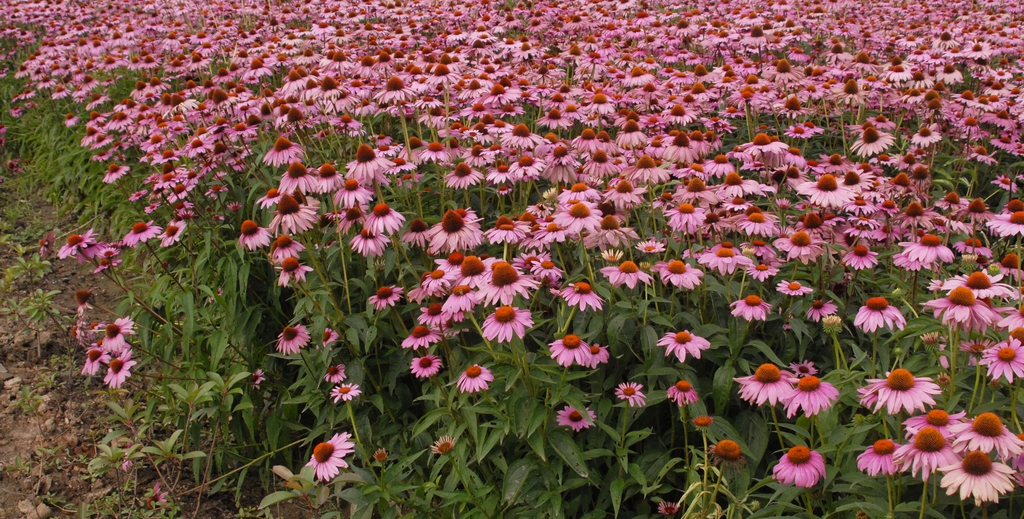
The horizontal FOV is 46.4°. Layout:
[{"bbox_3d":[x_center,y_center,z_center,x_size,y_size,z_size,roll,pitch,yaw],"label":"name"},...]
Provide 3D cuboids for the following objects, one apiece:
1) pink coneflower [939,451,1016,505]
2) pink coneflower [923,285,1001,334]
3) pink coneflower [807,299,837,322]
[{"bbox_3d":[0.572,0.269,1.470,0.096,0.043,0.096,0,21,0],"label":"pink coneflower"},{"bbox_3d":[0.587,0.058,1.560,0.095,0.045,0.095,-2,22,0],"label":"pink coneflower"},{"bbox_3d":[0.634,0.104,2.450,0.061,0.031,0.061,-16,22,5],"label":"pink coneflower"}]

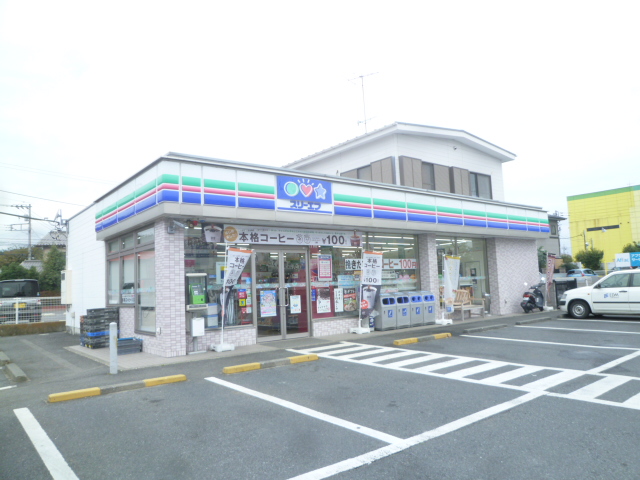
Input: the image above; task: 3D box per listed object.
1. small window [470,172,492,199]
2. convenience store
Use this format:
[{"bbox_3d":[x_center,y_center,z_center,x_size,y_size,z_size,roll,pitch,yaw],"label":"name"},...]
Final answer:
[{"bbox_3d":[6.250,-2.054,17.982,1.600,1.070,0.120,2,-7,-38],"label":"small window"},{"bbox_3d":[0.016,0.959,16.618,14.618,3.858,9.372,2,-7,-38],"label":"convenience store"}]

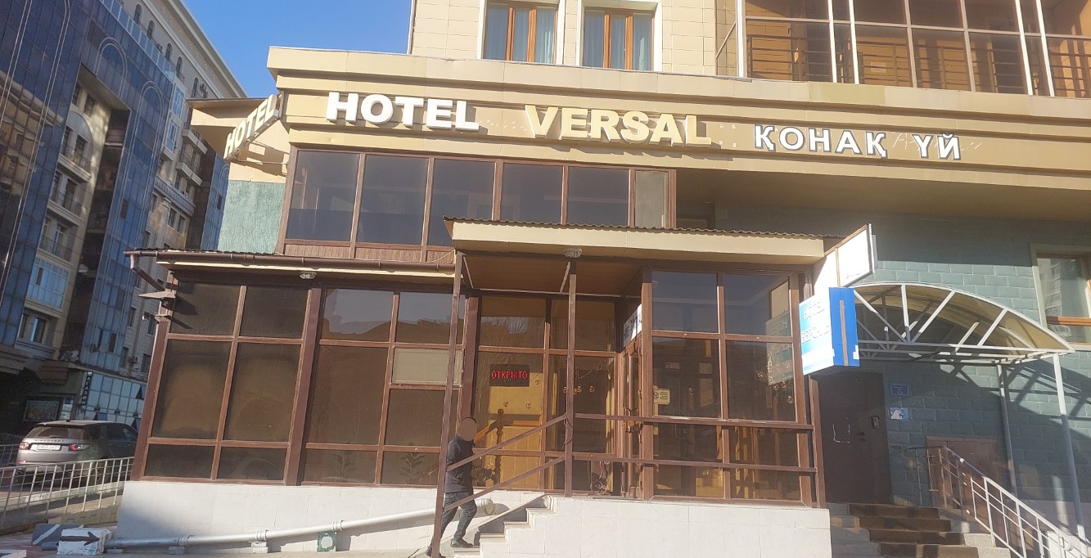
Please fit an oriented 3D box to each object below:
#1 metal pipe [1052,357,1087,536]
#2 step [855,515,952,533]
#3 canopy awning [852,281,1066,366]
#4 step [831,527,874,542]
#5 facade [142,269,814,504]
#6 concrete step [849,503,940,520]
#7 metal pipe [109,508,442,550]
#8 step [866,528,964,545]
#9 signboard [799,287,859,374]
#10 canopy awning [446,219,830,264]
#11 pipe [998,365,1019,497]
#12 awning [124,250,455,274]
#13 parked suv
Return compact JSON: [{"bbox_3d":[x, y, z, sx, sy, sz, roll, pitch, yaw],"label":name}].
[{"bbox_3d":[7.630,2.566,10.450,0.090,2.970,0.090,3,-15,-2],"label":"metal pipe"},{"bbox_3d":[5.471,3.777,11.180,1.450,0.166,0.300,3,-15,-2],"label":"step"},{"bbox_3d":[6.553,0.791,12.526,4.200,1.090,1.400,3,-15,-2],"label":"canopy awning"},{"bbox_3d":[4.054,3.486,9.922,0.720,0.155,0.310,3,-15,-2],"label":"step"},{"bbox_3d":[-1.112,1.386,10.056,9.000,3.080,1.500,3,-15,-2],"label":"facade"},{"bbox_3d":[5.461,3.698,11.533,1.450,0.165,0.340,3,-15,-2],"label":"concrete step"},{"bbox_3d":[-3.566,3.406,9.909,4.750,0.240,0.140,-5,-14,-4],"label":"metal pipe"},{"bbox_3d":[5.485,3.861,10.846,1.440,0.165,0.300,3,-15,-2],"label":"step"},{"bbox_3d":[3.563,0.686,9.155,0.310,0.970,0.910,3,-15,-2],"label":"signboard"},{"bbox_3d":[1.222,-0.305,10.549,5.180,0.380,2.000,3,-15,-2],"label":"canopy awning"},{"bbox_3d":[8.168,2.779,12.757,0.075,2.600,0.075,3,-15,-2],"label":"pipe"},{"bbox_3d":[-3.628,-0.205,10.786,4.800,0.320,0.720,3,-15,-3],"label":"awning"},{"bbox_3d":[-12.985,5.019,20.837,1.950,1.720,4.550,3,-15,-4],"label":"parked suv"}]

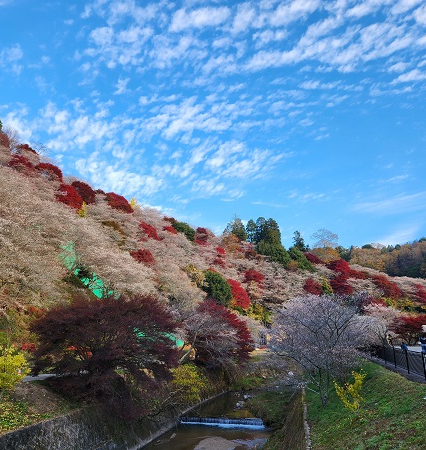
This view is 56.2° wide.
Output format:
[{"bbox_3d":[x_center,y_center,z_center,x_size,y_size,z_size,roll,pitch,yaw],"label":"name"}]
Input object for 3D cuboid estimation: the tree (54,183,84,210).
[{"bbox_3d":[-28.790,-5.720,80.000,5.340,5.790,5.070,0,-16,0],"label":"tree"}]

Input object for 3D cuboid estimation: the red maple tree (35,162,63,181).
[{"bbox_3d":[-34.040,-11.140,83.000,5.540,3.860,5.260,0,-16,0],"label":"red maple tree"}]

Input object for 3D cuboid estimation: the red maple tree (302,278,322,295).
[{"bbox_3d":[26.470,16.200,105.000,5.000,4.340,4.750,0,-16,0],"label":"red maple tree"}]

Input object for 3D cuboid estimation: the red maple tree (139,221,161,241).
[{"bbox_3d":[-13.480,1.190,86.000,4.510,4.440,4.280,0,-16,0],"label":"red maple tree"}]

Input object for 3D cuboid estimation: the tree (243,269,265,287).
[{"bbox_3d":[10.620,13.430,102.000,5.350,4.740,5.080,0,-16,0],"label":"tree"}]

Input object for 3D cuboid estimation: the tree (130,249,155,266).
[{"bbox_3d":[-14.150,6.520,80.000,4.960,3.720,4.710,0,-16,0],"label":"tree"}]

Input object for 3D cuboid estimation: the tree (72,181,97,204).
[{"bbox_3d":[-27.280,-6.850,84.000,4.800,5.210,4.560,0,-16,0],"label":"tree"}]

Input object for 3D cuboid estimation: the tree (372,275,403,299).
[{"bbox_3d":[41.140,14.500,94.000,7.170,5.830,6.810,0,-16,0],"label":"tree"}]

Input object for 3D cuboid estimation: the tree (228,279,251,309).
[{"bbox_3d":[5.720,14.780,86.000,4.920,6.670,4.670,0,-16,0],"label":"tree"}]

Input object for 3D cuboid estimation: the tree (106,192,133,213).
[{"bbox_3d":[-20.170,-4.850,86.000,5.740,4.440,5.450,0,-16,0],"label":"tree"}]

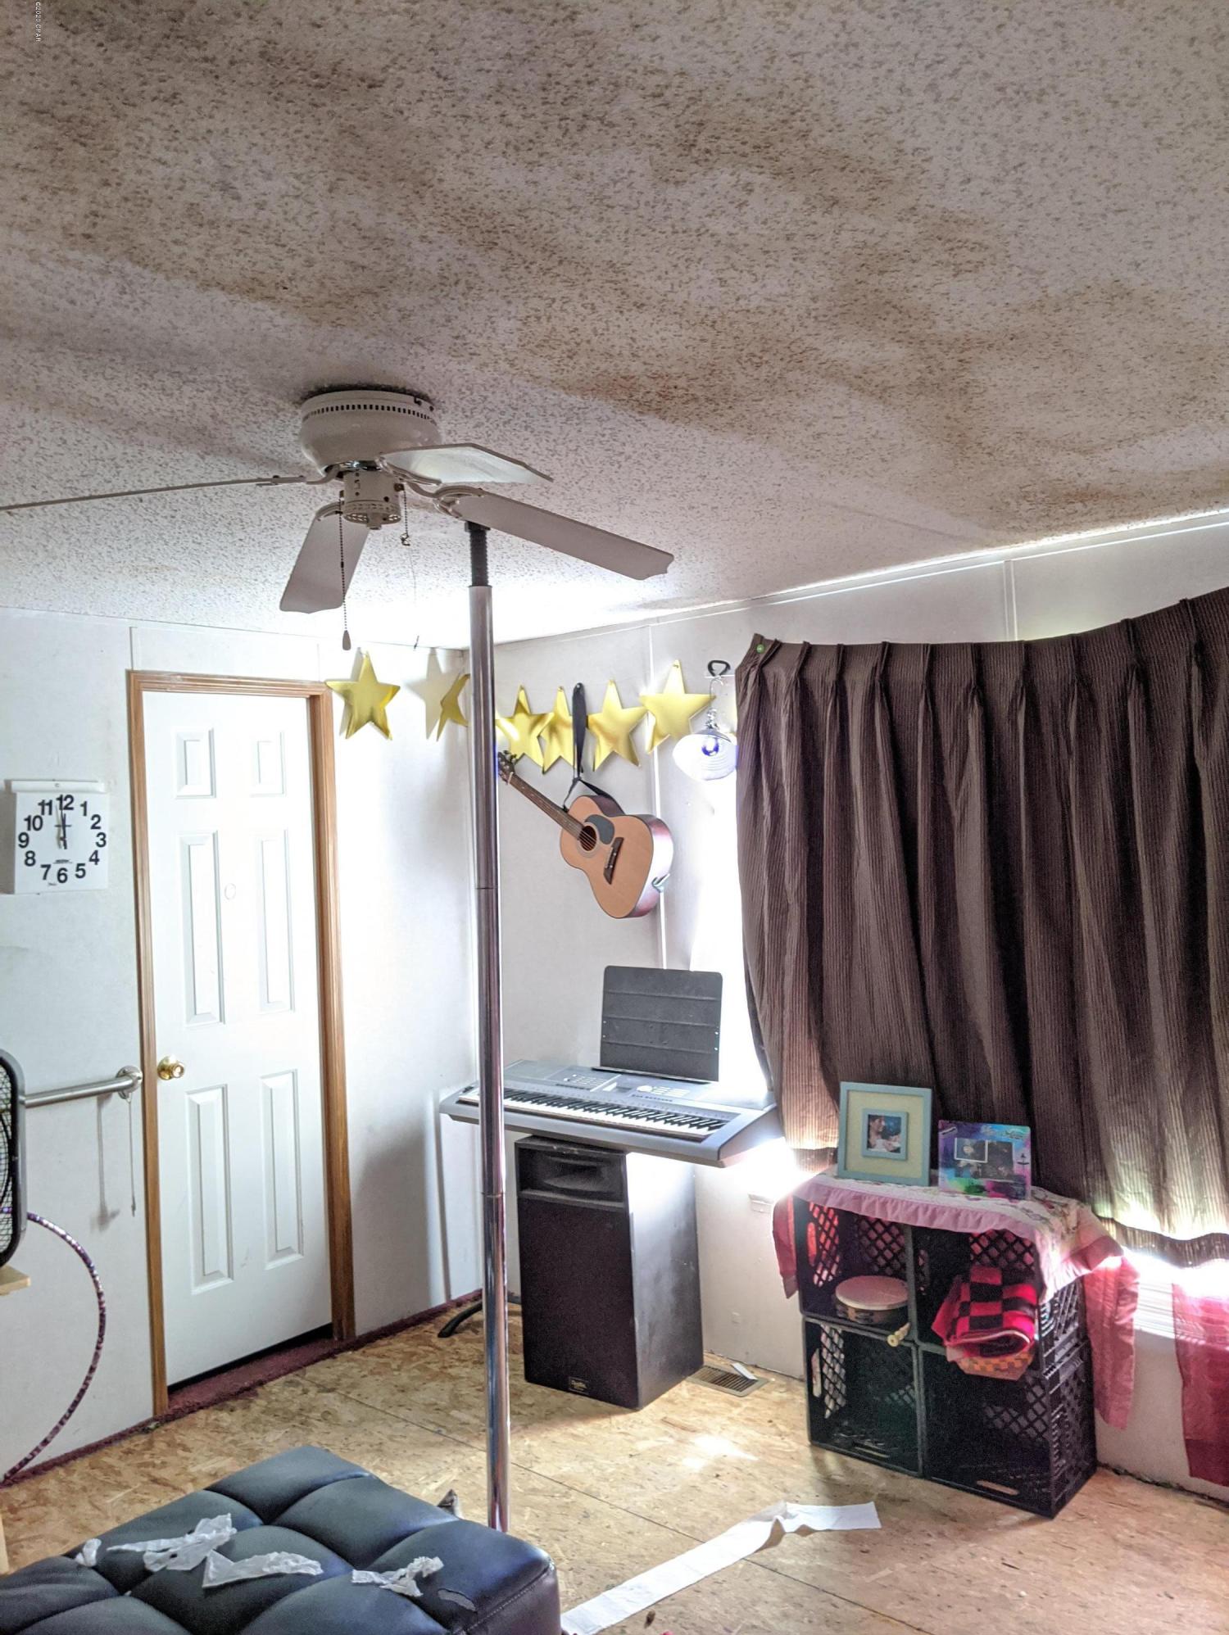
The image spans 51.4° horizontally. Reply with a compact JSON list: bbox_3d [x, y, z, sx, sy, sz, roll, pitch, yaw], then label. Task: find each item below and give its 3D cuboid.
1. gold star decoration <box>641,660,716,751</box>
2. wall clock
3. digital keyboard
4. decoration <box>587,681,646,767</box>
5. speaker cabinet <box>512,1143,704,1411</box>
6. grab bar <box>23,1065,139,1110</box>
[{"bbox_3d":[0.204,-0.355,4.165,0.298,0.288,0.030,-3,-1,41],"label":"gold star decoration"},{"bbox_3d":[-1.588,0.053,3.653,0.060,0.310,0.272,-3,-1,41],"label":"wall clock"},{"bbox_3d":[-0.021,0.946,4.160,1.165,0.140,0.400,-3,-1,40],"label":"digital keyboard"},{"bbox_3d":[0.005,-0.317,4.341,0.272,0.295,0.030,-3,-1,41],"label":"decoration"},{"bbox_3d":[-0.012,1.377,4.023,0.417,0.756,0.370,-3,0,35],"label":"speaker cabinet"},{"bbox_3d":[-1.611,0.789,3.574,0.080,0.082,0.580,-3,-1,41],"label":"grab bar"}]

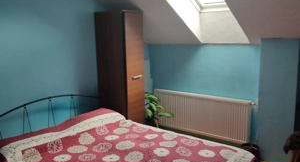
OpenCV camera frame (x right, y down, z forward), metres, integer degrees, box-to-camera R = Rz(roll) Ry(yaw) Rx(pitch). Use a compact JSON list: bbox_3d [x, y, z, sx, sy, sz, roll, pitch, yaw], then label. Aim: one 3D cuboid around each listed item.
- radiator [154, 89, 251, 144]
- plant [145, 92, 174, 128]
[{"bbox_3d":[0.766,0.530,4.433,1.610,0.600,0.115,6,12,38],"label":"radiator"},{"bbox_3d":[0.116,0.529,4.590,0.540,0.700,0.460,6,12,38],"label":"plant"}]

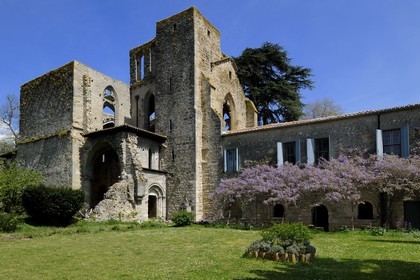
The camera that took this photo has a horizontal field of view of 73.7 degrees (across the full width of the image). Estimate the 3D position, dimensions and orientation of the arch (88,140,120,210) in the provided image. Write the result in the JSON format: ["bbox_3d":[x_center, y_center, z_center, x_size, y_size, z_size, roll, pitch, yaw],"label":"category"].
[{"bbox_3d":[-9.241,3.230,24.882,4.920,6.303,0.900,-5,-8,34],"label":"arch"}]

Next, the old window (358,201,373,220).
[{"bbox_3d":[10.307,4.677,18.511,0.836,1.215,0.400,-5,-8,34],"label":"old window"}]

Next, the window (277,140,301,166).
[{"bbox_3d":[5.946,1.007,21.278,1.766,2.018,0.300,-5,-8,34],"label":"window"}]

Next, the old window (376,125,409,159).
[{"bbox_3d":[11.412,0.156,17.505,1.629,2.211,0.300,-5,-8,34],"label":"old window"}]

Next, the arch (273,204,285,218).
[{"bbox_3d":[5.422,5.568,21.882,0.929,1.049,0.400,-5,-8,34],"label":"arch"}]

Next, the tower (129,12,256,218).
[{"bbox_3d":[-2.700,-1.600,29.800,11.600,18.800,7.800,-5,-8,34],"label":"tower"}]

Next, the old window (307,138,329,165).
[{"bbox_3d":[7.736,0.787,20.043,1.534,1.995,0.300,-5,-8,34],"label":"old window"}]

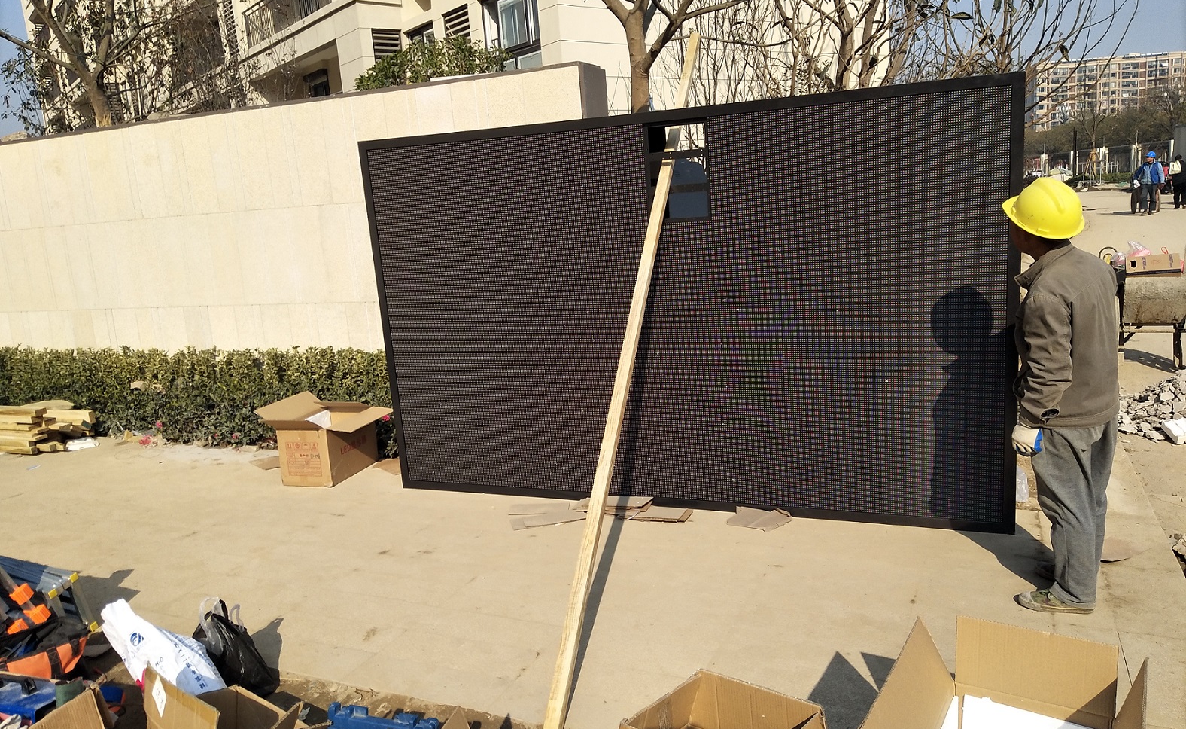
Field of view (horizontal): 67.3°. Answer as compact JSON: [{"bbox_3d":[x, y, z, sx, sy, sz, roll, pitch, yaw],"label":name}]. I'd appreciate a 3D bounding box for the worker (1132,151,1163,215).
[{"bbox_3d":[15.619,-5.098,25.069,0.450,1.740,0.720,-14,14,-42],"label":"worker"}]

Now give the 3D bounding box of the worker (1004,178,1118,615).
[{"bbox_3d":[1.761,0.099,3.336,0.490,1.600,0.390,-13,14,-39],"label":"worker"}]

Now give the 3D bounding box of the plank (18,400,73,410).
[{"bbox_3d":[-4.474,0.344,7.272,0.600,0.050,0.180,0,11,24],"label":"plank"}]

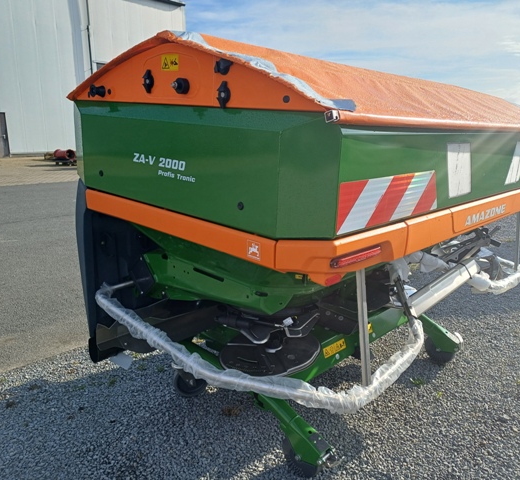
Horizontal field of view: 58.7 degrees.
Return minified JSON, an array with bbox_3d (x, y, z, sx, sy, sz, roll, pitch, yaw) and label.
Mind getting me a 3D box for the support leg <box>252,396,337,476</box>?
[{"bbox_3d":[0.132,0.905,2.122,0.500,0.281,0.095,16,20,41],"label":"support leg"}]

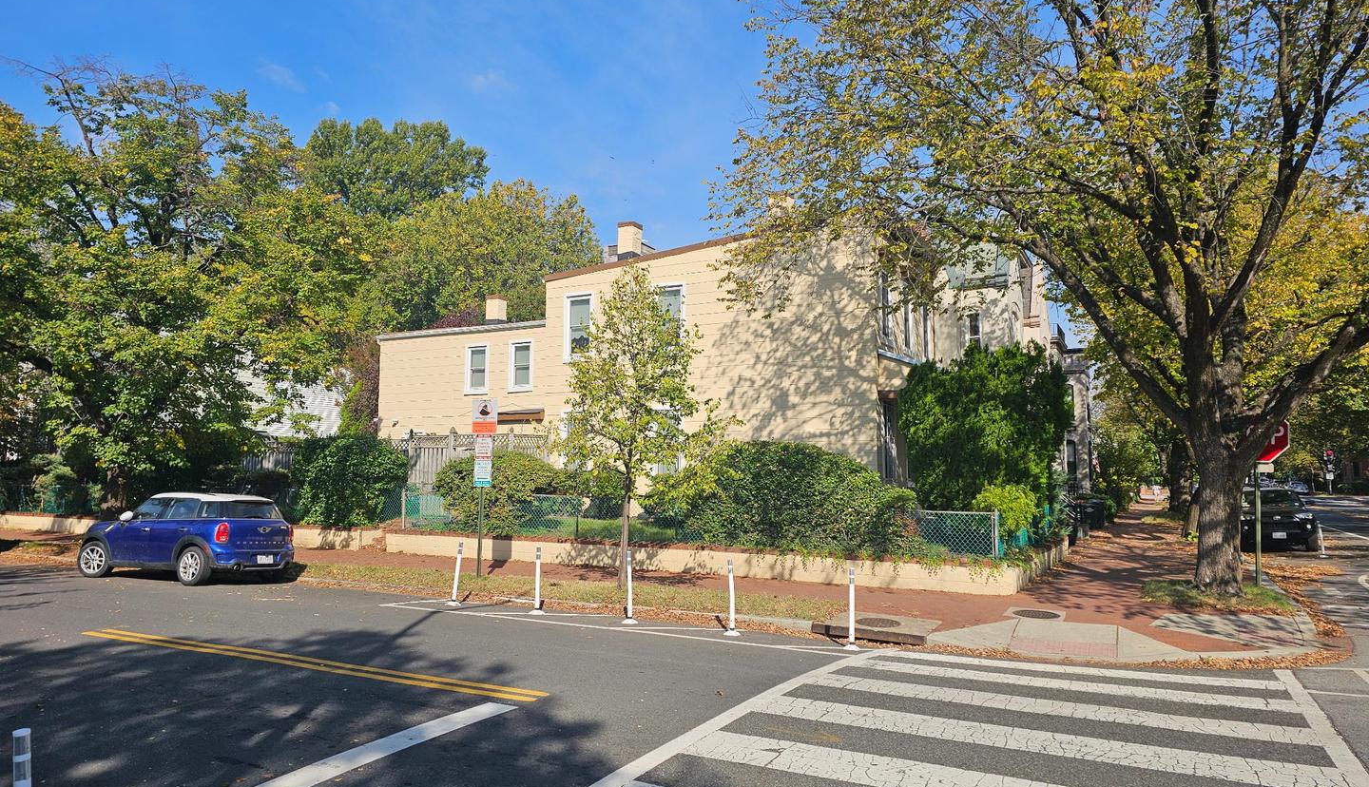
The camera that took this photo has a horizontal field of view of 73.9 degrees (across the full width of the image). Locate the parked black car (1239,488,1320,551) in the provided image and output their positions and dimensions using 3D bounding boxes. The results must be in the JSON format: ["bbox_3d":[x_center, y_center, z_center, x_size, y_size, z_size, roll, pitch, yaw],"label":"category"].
[{"bbox_3d":[16.719,3.514,25.952,1.850,1.680,4.600,-3,-6,27],"label":"parked black car"}]

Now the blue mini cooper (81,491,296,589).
[{"bbox_3d":[-9.135,2.592,16.710,4.110,1.560,1.800,-2,-6,25],"label":"blue mini cooper"}]

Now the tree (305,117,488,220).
[{"bbox_3d":[-15.323,-4.664,48.000,11.000,20.510,11.000,-3,-6,27],"label":"tree"}]

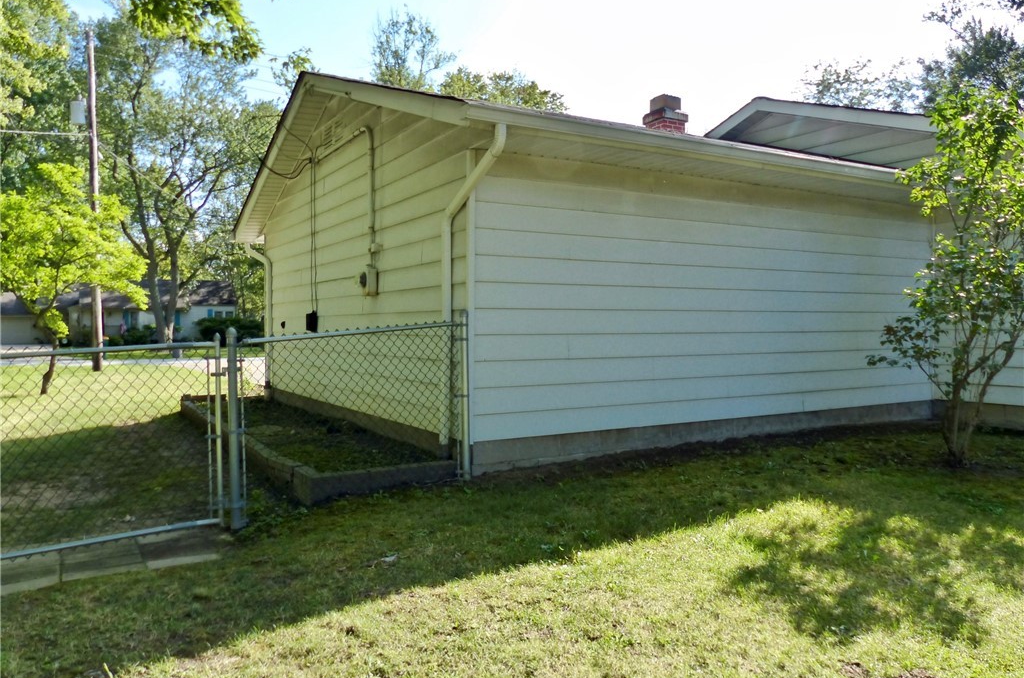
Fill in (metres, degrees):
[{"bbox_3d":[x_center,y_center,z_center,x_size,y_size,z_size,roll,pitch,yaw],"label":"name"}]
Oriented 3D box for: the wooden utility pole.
[{"bbox_3d":[-13.126,-4.382,23.256,0.310,10.750,0.310,-1,1,-30],"label":"wooden utility pole"}]

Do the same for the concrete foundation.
[{"bbox_3d":[2.291,0.884,7.299,6.100,0.270,0.200,-1,1,-30],"label":"concrete foundation"}]

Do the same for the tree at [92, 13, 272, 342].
[{"bbox_3d":[-19.251,-9.114,42.919,10.800,19.800,10.500,-1,1,-24],"label":"tree"}]

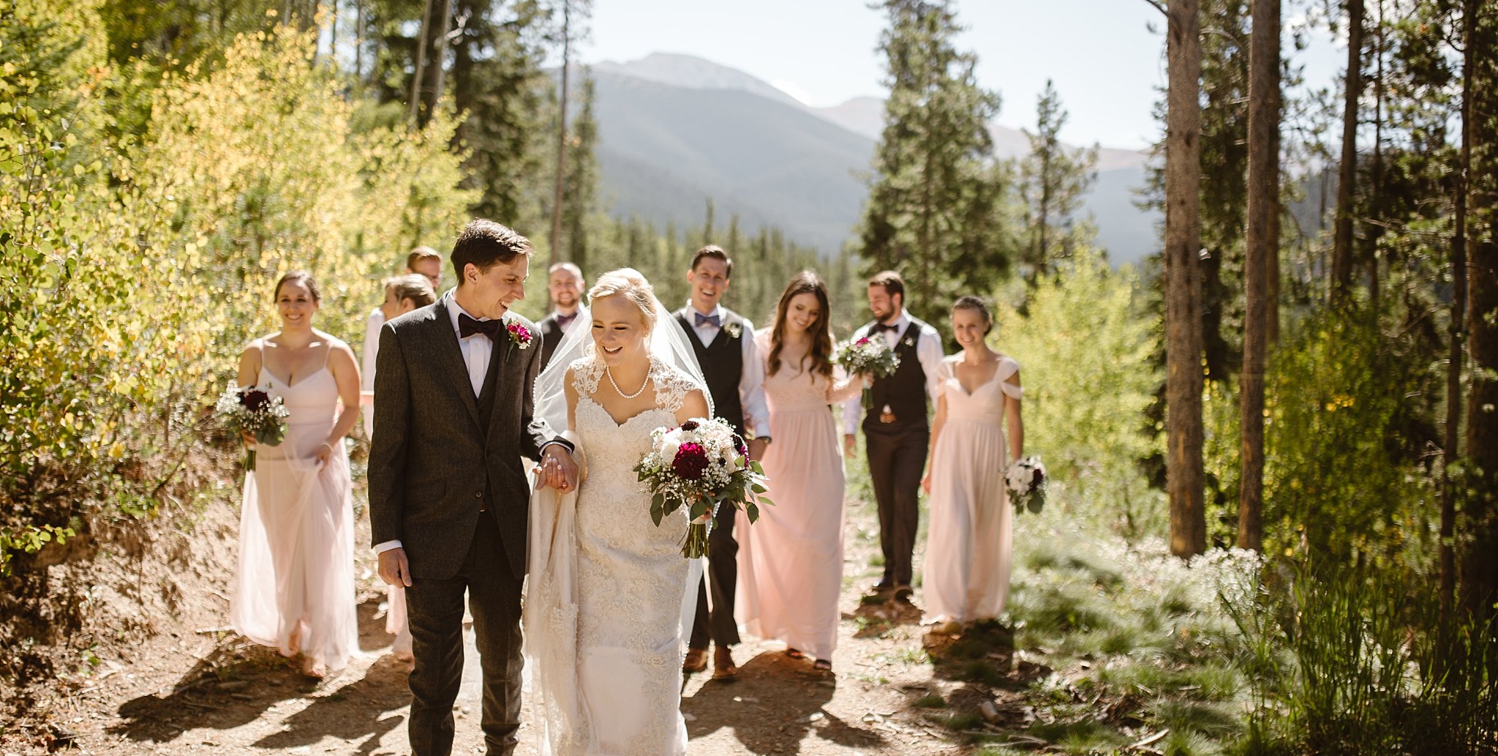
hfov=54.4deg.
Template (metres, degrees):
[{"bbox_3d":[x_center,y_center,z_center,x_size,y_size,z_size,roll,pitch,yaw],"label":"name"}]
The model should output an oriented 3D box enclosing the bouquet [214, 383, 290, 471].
[{"bbox_3d":[-2.027,0.201,5.950,0.310,0.355,0.280,0,2,-6],"label":"bouquet"}]

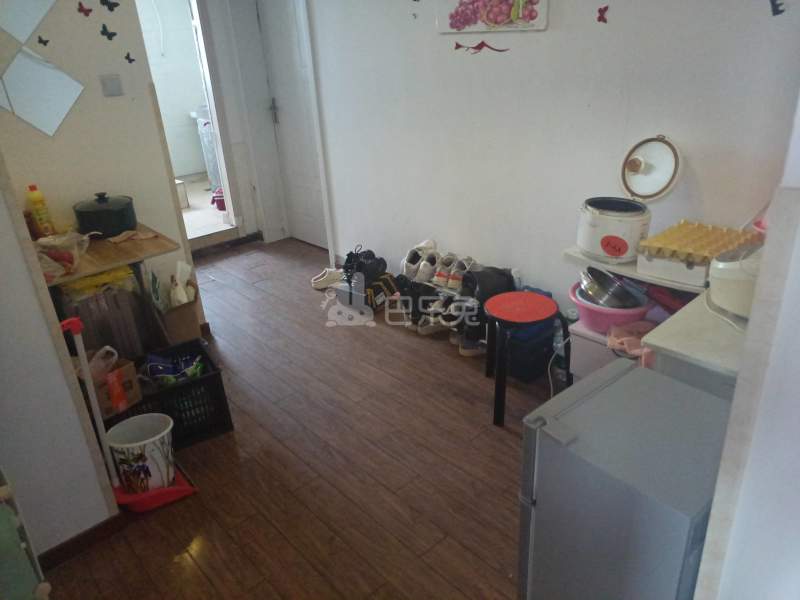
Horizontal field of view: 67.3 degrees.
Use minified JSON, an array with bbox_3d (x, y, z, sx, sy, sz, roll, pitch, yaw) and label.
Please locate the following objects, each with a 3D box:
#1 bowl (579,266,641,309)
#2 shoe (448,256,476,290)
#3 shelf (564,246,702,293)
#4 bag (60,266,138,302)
[{"bbox_3d":[0.808,-0.046,2.319,0.247,0.101,0.247,31,32,6],"label":"bowl"},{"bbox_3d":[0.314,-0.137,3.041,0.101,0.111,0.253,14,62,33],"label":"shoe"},{"bbox_3d":[0.977,-0.146,2.284,0.316,0.030,0.603,-23,31,-37],"label":"shelf"},{"bbox_3d":[-1.180,-0.080,2.374,0.300,0.130,0.220,-23,31,-37],"label":"bag"}]

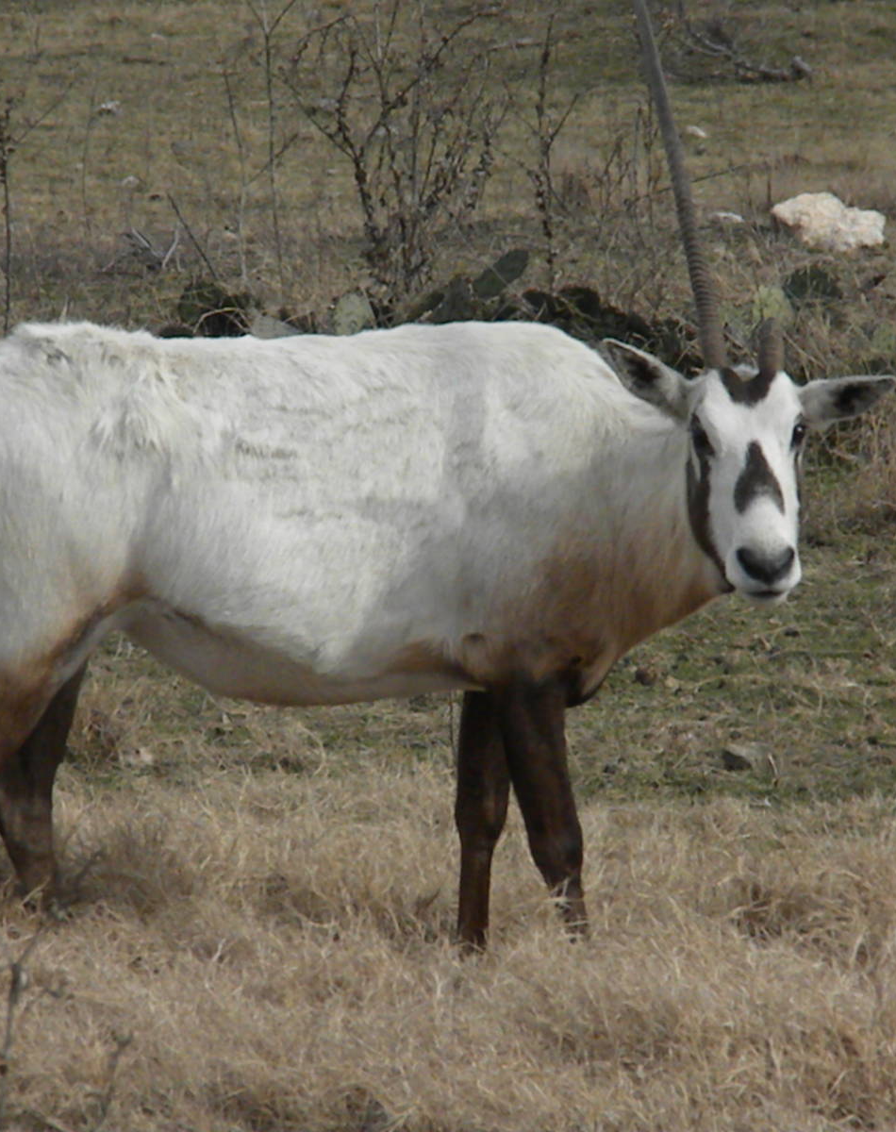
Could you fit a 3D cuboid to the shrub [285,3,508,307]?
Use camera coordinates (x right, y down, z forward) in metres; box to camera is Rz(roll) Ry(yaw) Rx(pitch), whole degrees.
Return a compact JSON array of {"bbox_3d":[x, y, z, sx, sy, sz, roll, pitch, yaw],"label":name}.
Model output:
[{"bbox_3d":[-0.158,-1.261,35.000,0.692,0.968,0.600,0,4,0],"label":"shrub"}]

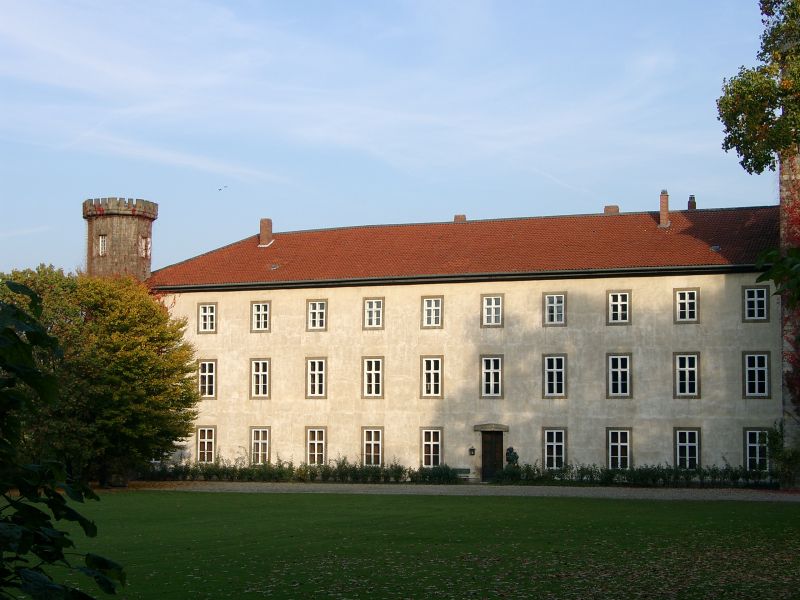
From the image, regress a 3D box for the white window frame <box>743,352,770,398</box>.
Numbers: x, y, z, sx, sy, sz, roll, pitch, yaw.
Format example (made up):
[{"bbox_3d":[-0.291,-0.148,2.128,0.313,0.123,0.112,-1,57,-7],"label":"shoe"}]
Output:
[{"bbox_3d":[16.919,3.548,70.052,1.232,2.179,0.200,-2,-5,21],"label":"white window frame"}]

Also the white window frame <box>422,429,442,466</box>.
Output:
[{"bbox_3d":[1.945,8.745,87.697,1.314,2.241,0.200,-2,-5,22],"label":"white window frame"}]

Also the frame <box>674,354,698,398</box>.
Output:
[{"bbox_3d":[15.967,4.207,82.383,1.349,2.559,0.200,-2,-5,22],"label":"frame"}]

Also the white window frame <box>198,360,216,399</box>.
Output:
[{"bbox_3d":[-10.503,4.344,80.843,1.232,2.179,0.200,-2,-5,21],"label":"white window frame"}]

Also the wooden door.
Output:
[{"bbox_3d":[5.000,8.392,79.086,1.191,2.683,0.150,-2,-5,23],"label":"wooden door"}]

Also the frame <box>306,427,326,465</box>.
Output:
[{"bbox_3d":[-5.090,8.907,90.550,1.356,2.314,0.200,-2,-5,22],"label":"frame"}]

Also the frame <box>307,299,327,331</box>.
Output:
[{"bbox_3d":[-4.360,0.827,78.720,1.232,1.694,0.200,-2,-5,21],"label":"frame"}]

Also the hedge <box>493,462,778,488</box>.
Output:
[{"bbox_3d":[12.727,9.648,81.759,15.731,1.300,1.200,-2,-5,22],"label":"hedge"}]

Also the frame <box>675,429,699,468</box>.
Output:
[{"bbox_3d":[14.612,7.625,75.052,1.329,2.209,0.200,-2,-5,23],"label":"frame"}]

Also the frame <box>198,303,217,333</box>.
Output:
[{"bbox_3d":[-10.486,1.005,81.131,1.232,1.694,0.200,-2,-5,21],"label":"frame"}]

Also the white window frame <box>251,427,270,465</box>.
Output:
[{"bbox_3d":[-8.653,9.049,91.990,1.378,2.351,0.200,-2,-5,22],"label":"white window frame"}]

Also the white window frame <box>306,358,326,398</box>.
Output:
[{"bbox_3d":[-4.694,4.407,83.456,1.329,2.325,0.200,-2,-5,23],"label":"white window frame"}]

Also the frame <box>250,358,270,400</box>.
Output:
[{"bbox_3d":[-7.989,4.505,84.835,1.329,2.325,0.200,-2,-5,23],"label":"frame"}]

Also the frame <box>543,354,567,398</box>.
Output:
[{"bbox_3d":[8.918,4.410,85.239,1.396,2.532,0.200,-2,-5,22],"label":"frame"}]

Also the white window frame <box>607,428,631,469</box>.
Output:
[{"bbox_3d":[11.366,7.721,76.410,1.329,2.209,0.200,-2,-5,23],"label":"white window frame"}]

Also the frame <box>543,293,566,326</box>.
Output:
[{"bbox_3d":[8.207,0.484,78.363,1.329,1.812,0.200,-2,-5,23],"label":"frame"}]

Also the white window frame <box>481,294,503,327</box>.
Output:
[{"bbox_3d":[4.981,0.580,79.713,1.329,1.812,0.200,-2,-5,23],"label":"white window frame"}]

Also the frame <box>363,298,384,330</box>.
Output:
[{"bbox_3d":[-1.452,0.771,82.405,1.329,1.812,0.200,-2,-5,23],"label":"frame"}]

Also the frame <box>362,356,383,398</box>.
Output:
[{"bbox_3d":[-1.471,4.311,82.108,1.329,2.325,0.200,-2,-5,23],"label":"frame"}]

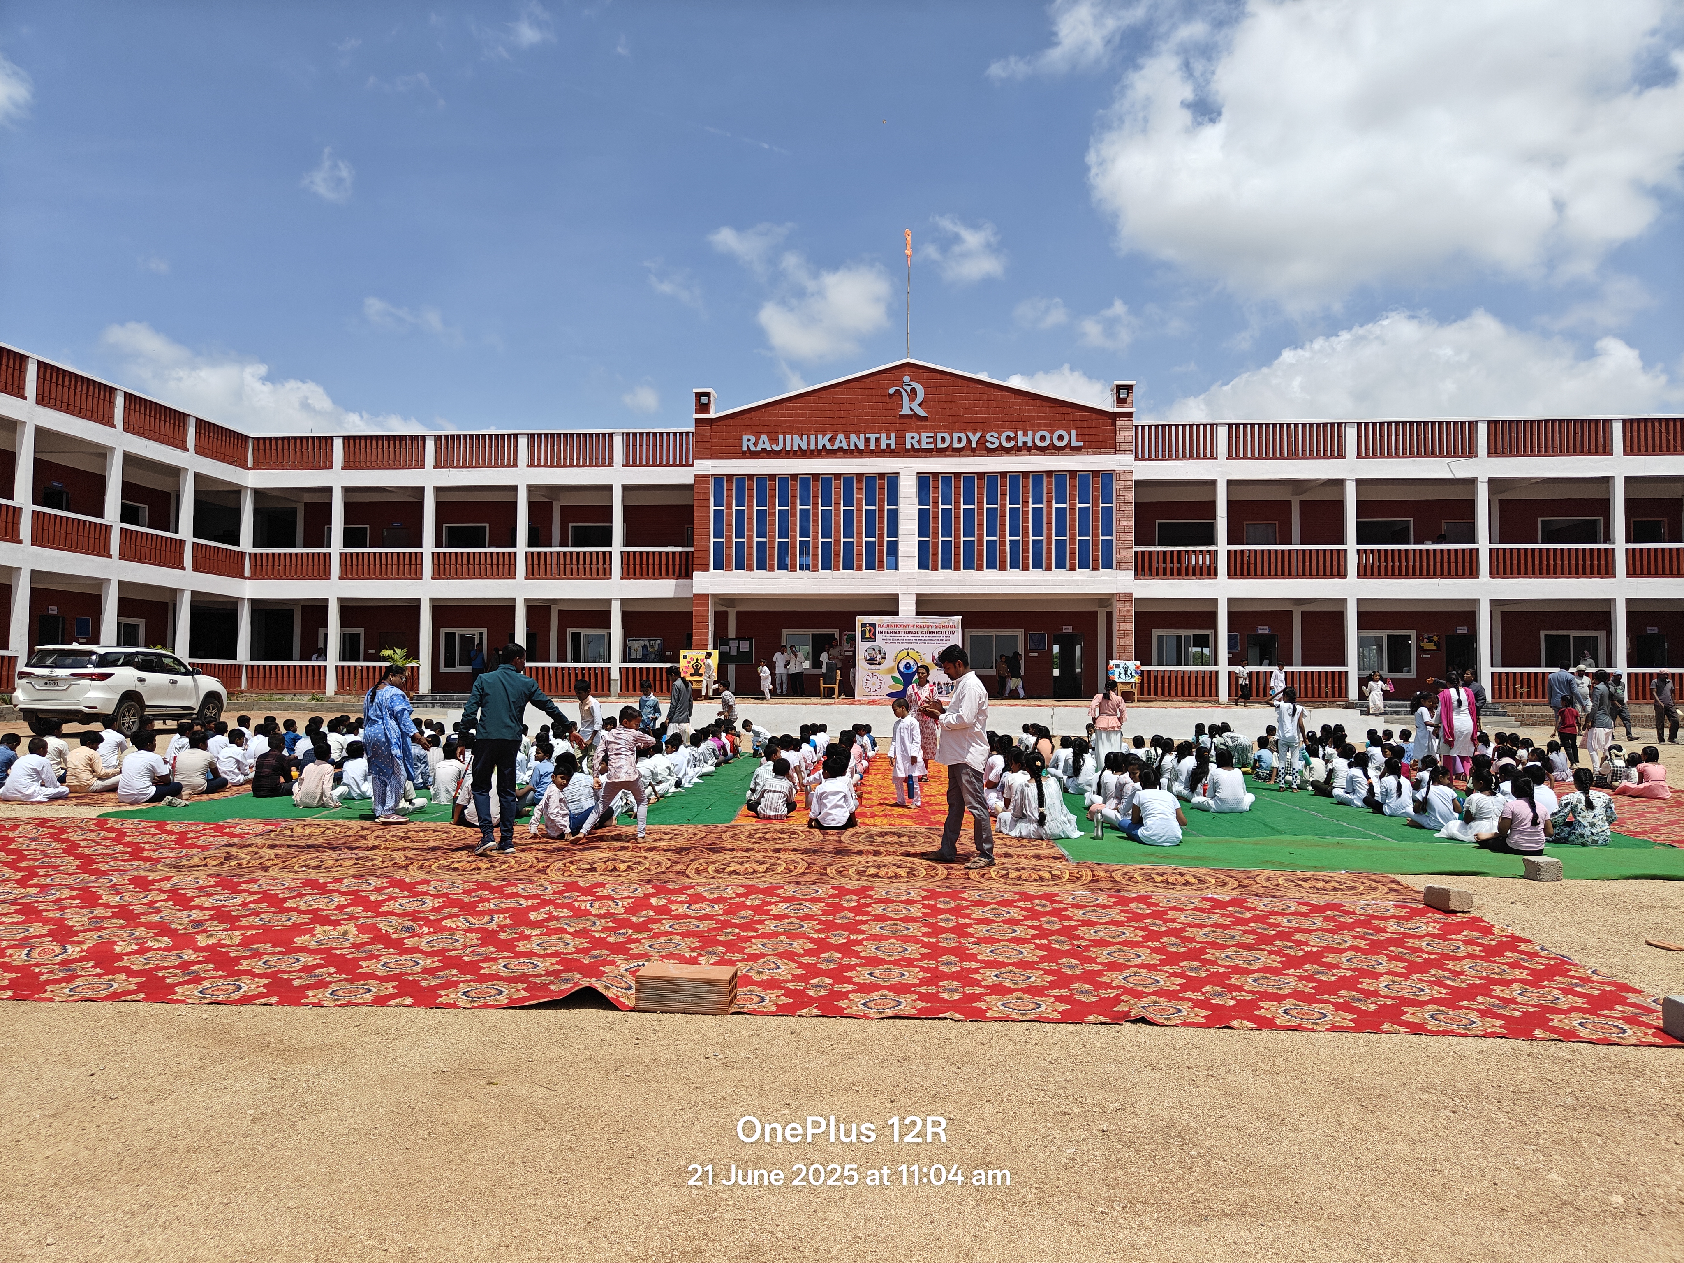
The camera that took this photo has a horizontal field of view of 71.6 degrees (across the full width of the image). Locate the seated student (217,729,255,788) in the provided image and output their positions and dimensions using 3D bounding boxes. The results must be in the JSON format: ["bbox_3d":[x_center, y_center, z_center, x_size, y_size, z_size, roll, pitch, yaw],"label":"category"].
[{"bbox_3d":[-7.739,1.594,14.898,0.460,0.697,0.520,-1,-3,22],"label":"seated student"}]

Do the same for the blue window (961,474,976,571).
[{"bbox_3d":[3.717,-3.172,34.134,0.412,2.817,0.100,0,-2,5],"label":"blue window"}]

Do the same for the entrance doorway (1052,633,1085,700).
[{"bbox_3d":[7.325,1.130,37.827,1.032,2.125,0.200,0,-2,5],"label":"entrance doorway"}]

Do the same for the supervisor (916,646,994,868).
[{"bbox_3d":[0.892,0.943,9.036,0.560,1.680,0.520,0,-2,3],"label":"supervisor"}]

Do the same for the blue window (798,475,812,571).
[{"bbox_3d":[-1.130,-3.252,35.200,0.390,2.880,0.100,0,-2,5],"label":"blue window"}]

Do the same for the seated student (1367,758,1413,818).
[{"bbox_3d":[5.791,1.625,12.363,0.480,0.600,0.520,0,-2,0],"label":"seated student"}]

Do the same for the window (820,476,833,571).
[{"bbox_3d":[-0.431,-3.167,34.495,0.421,2.847,0.100,0,-2,5],"label":"window"}]

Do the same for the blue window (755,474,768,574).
[{"bbox_3d":[-2.448,-3.291,35.616,0.417,2.917,0.100,0,-3,5],"label":"blue window"}]

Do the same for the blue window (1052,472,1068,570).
[{"bbox_3d":[6.341,-3.170,33.906,0.407,2.837,0.100,0,-2,5],"label":"blue window"}]

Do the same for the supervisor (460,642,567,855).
[{"bbox_3d":[-2.643,0.941,9.456,0.800,1.670,0.520,-1,-3,25],"label":"supervisor"}]

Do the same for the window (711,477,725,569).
[{"bbox_3d":[-3.785,-3.302,35.737,0.419,2.927,0.100,0,-3,5],"label":"window"}]

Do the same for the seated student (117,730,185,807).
[{"bbox_3d":[-7.698,1.489,13.001,0.560,0.787,0.580,0,-2,20],"label":"seated student"}]

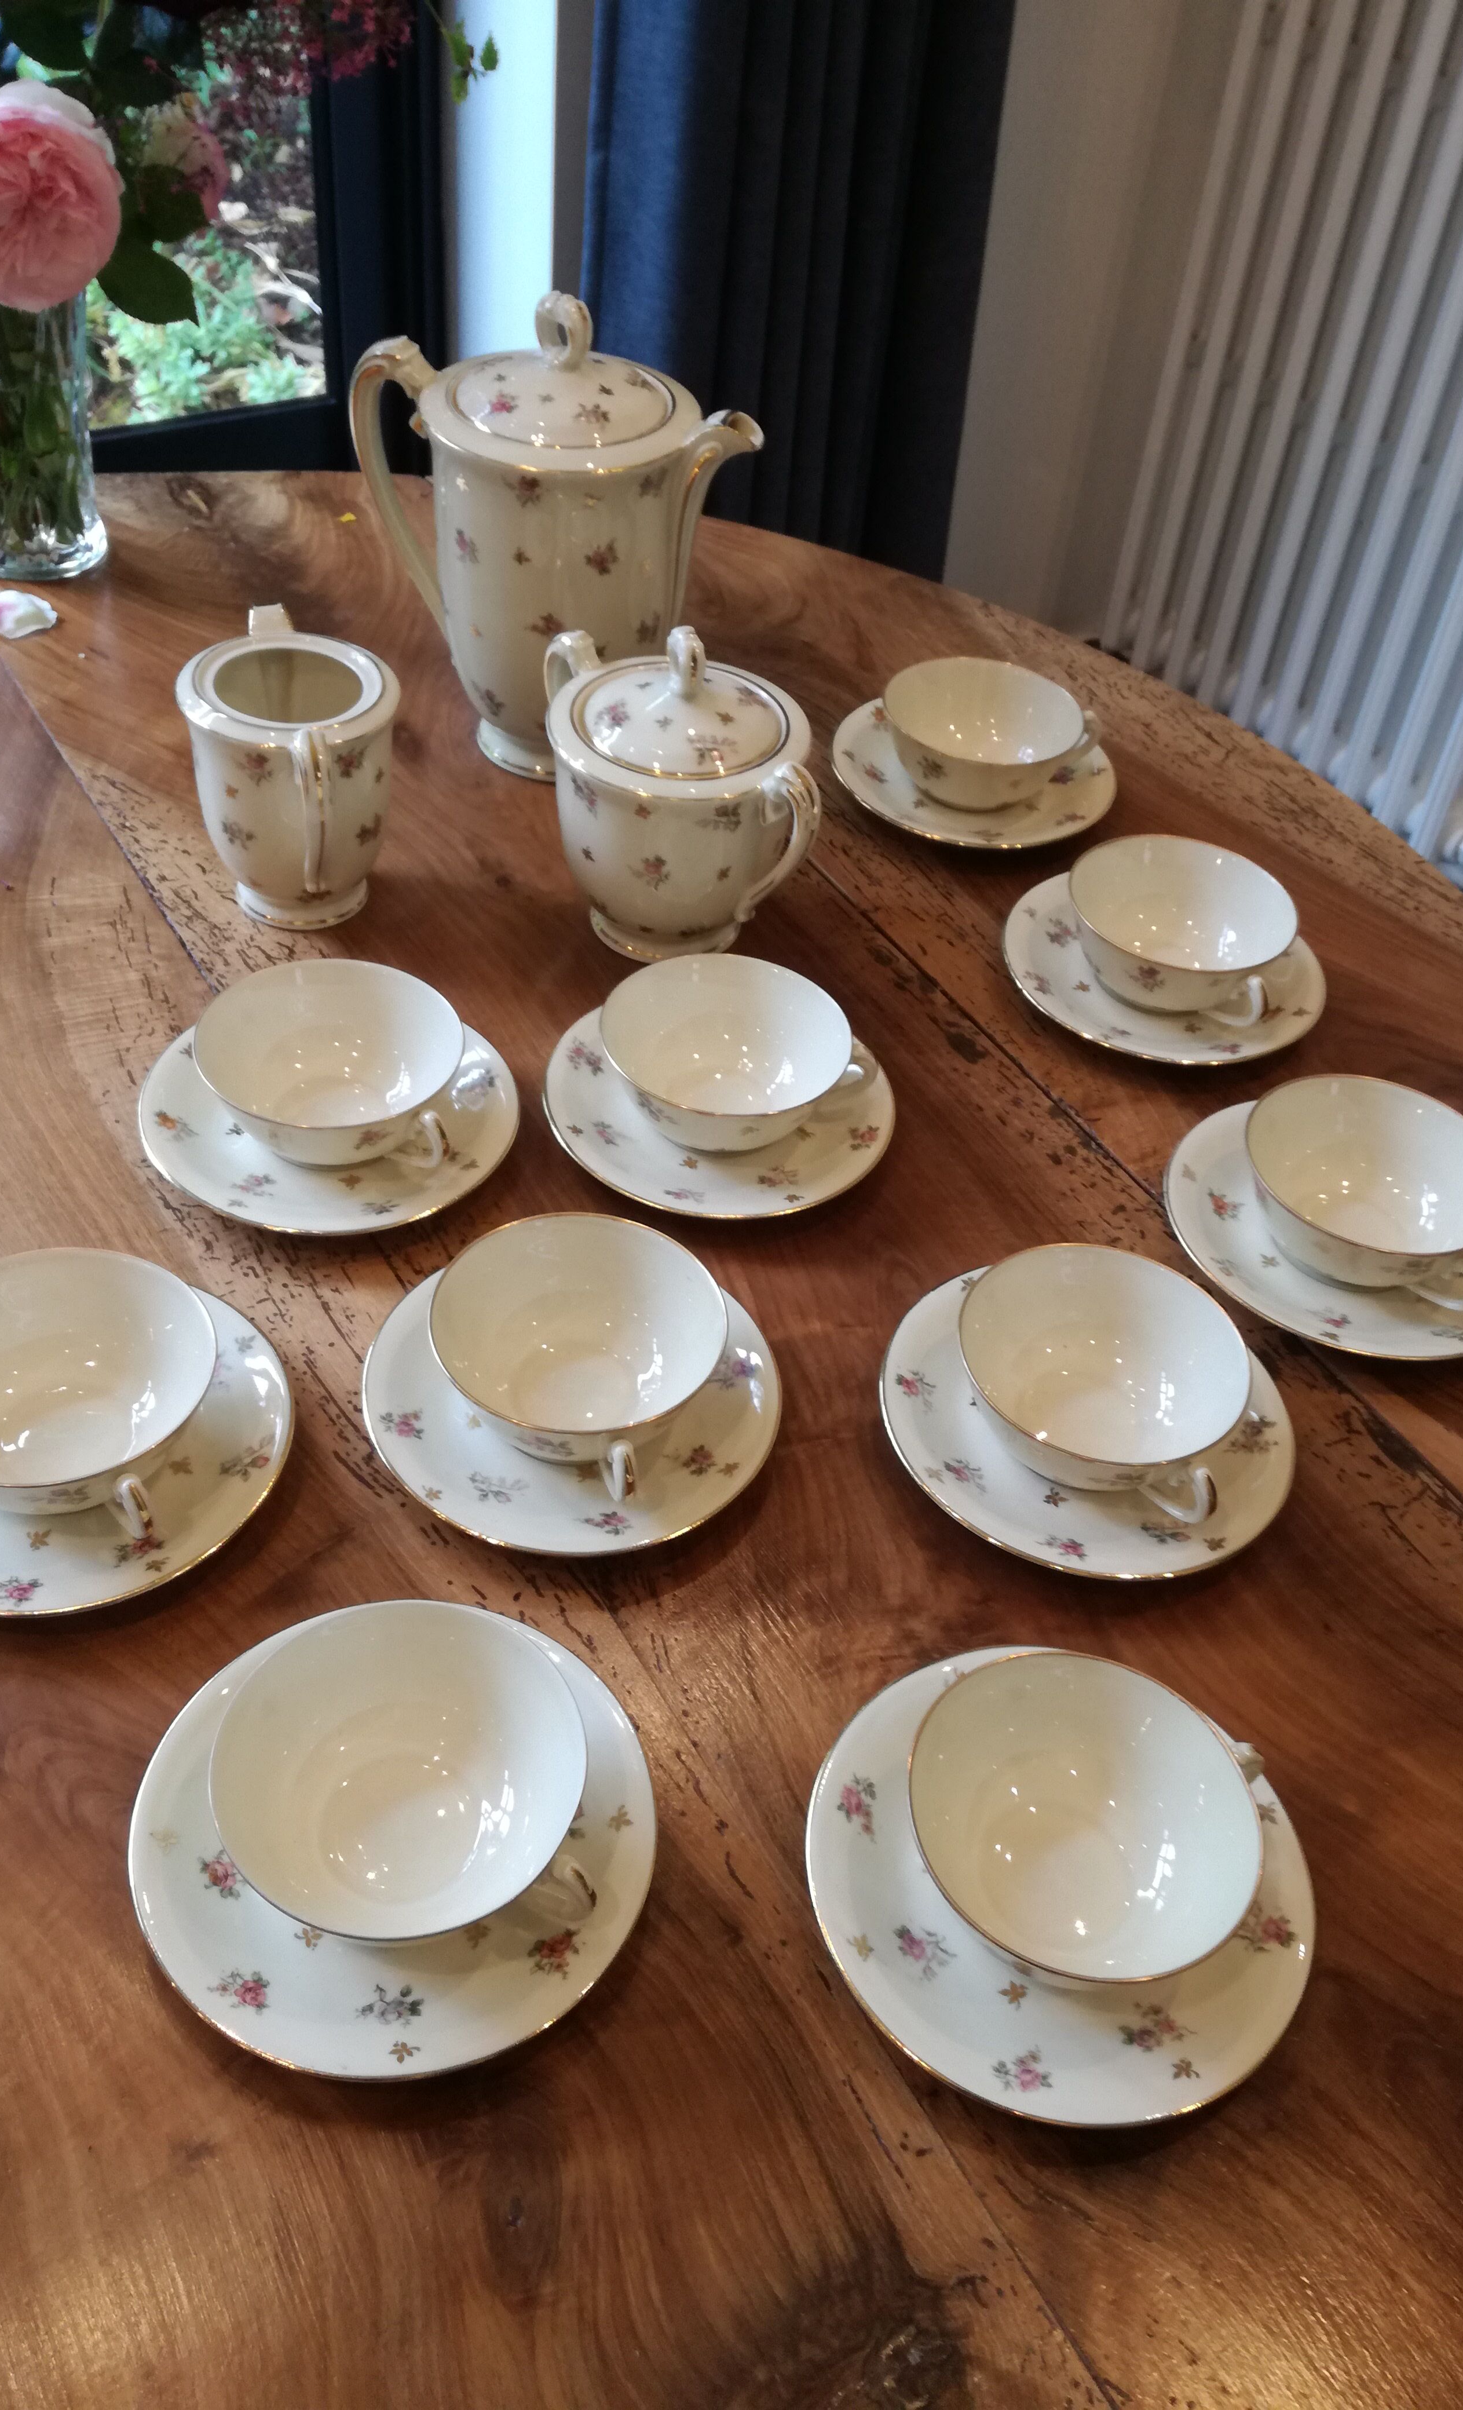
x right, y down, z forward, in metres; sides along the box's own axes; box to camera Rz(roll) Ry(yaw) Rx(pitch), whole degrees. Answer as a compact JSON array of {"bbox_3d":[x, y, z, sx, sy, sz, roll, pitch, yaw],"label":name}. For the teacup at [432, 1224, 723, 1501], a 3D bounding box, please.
[{"bbox_3d":[-0.051,0.057,0.641,0.100,0.045,0.111,-10,47,-16],"label":"teacup"}]

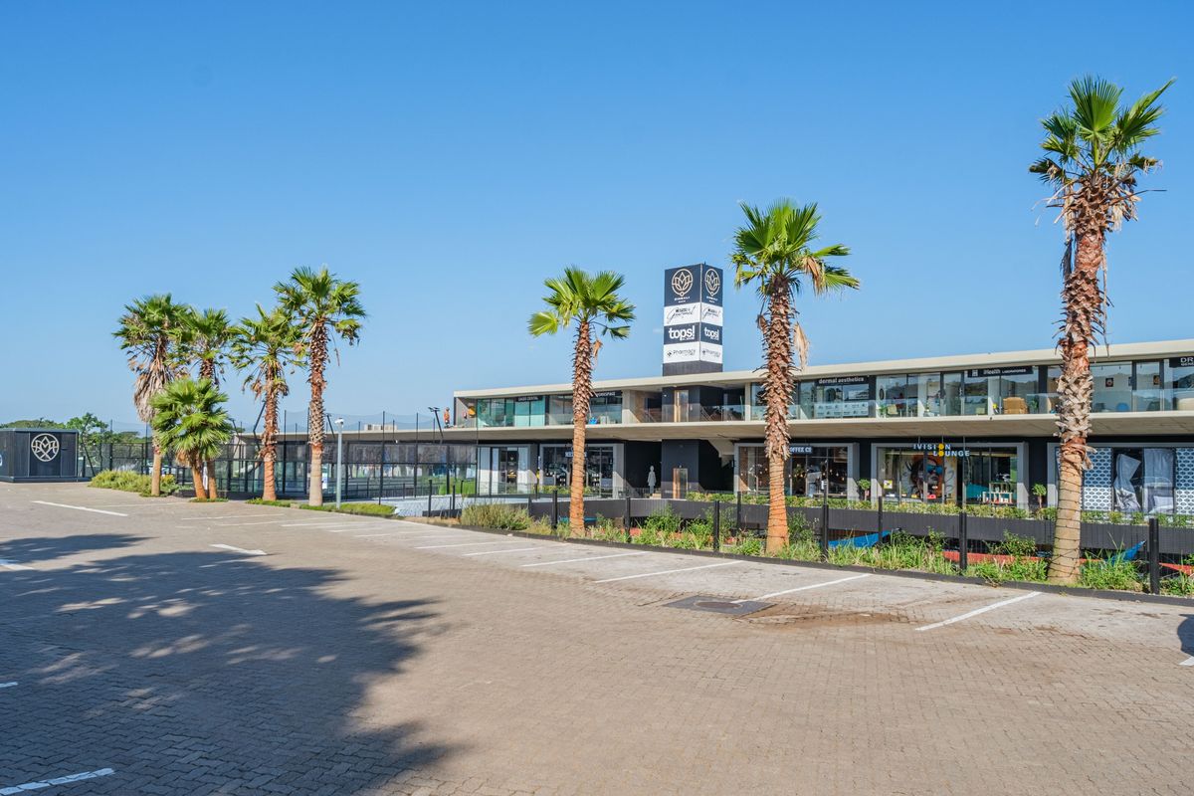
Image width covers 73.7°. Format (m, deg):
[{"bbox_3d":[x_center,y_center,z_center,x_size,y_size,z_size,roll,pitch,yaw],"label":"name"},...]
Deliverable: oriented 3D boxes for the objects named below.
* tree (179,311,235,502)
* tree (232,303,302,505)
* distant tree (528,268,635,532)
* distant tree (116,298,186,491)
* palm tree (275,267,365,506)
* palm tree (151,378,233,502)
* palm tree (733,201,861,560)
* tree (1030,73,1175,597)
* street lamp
[{"bbox_3d":[-16.686,0.156,33.550,2.865,8.066,2.779,1,-4,0],"label":"tree"},{"bbox_3d":[-13.408,0.169,32.246,2.997,7.954,2.907,1,-4,0],"label":"tree"},{"bbox_3d":[-0.420,0.003,20.511,2.787,6.834,2.703,1,-4,0],"label":"distant tree"},{"bbox_3d":[-20.116,-0.150,35.780,3.550,9.055,3.444,1,-4,0],"label":"distant tree"},{"bbox_3d":[-10.452,-0.472,29.777,3.369,8.960,3.268,1,-4,0],"label":"palm tree"},{"bbox_3d":[-16.635,1.661,32.653,3.429,4.933,3.326,1,-4,0],"label":"palm tree"},{"bbox_3d":[3.987,-0.459,16.020,2.585,7.115,2.507,1,-4,0],"label":"palm tree"},{"bbox_3d":[8.277,-1.197,12.957,2.360,8.306,2.289,1,-4,0],"label":"tree"},{"bbox_3d":[-9.242,2.345,28.600,0.340,3.226,0.340,1,-4,0],"label":"street lamp"}]

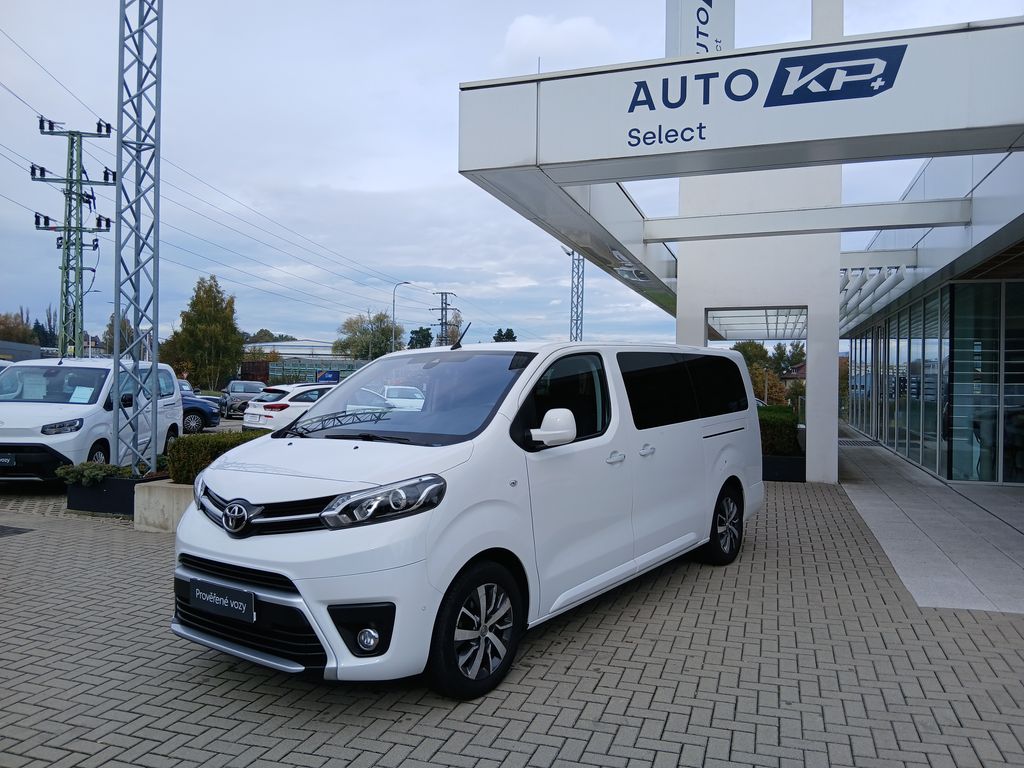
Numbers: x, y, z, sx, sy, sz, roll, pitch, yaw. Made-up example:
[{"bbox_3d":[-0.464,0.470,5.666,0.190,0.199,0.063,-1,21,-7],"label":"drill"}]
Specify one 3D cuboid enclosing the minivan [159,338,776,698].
[{"bbox_3d":[0.105,0.600,5.700,1.980,1.900,4.980,0,1,37],"label":"minivan"}]

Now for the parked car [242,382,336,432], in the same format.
[{"bbox_3d":[-4.500,0.770,19.100,1.800,1.480,4.500,1,1,38],"label":"parked car"}]

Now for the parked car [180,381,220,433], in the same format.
[{"bbox_3d":[-10.000,0.680,20.800,4.200,1.500,1.780,0,0,-32],"label":"parked car"}]

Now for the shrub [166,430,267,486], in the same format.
[{"bbox_3d":[-2.850,0.865,9.200,1.150,0.480,2.200,1,0,19],"label":"shrub"}]

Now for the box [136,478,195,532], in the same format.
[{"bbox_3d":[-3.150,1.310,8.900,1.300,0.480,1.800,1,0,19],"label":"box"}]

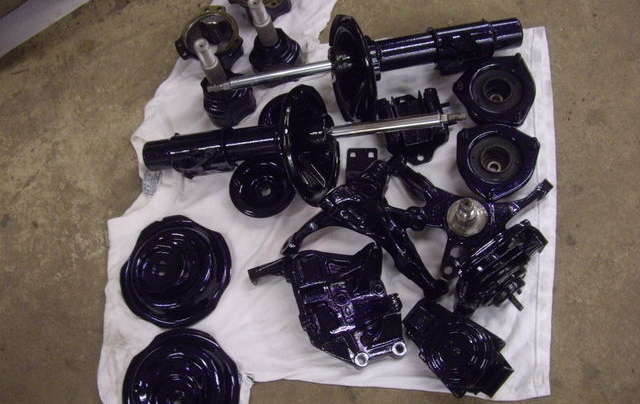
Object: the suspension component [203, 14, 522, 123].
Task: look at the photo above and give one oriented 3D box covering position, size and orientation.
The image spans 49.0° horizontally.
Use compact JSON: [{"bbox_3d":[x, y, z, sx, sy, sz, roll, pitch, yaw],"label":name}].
[{"bbox_3d":[0.084,-0.230,1.161,0.540,0.175,0.190,-12,71,-9],"label":"suspension component"}]

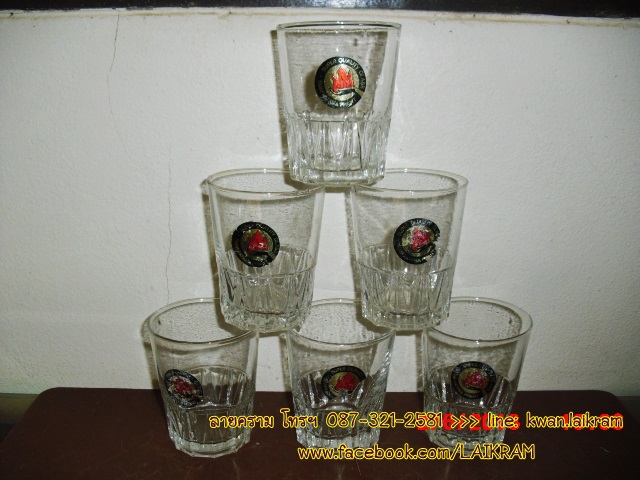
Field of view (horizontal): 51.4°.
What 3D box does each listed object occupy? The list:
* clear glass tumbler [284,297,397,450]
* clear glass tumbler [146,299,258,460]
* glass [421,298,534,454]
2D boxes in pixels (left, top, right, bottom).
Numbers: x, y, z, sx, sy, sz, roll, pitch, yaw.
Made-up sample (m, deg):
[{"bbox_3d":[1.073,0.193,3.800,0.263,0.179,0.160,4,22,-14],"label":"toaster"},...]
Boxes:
[{"bbox_3d":[0.010,0.069,0.328,0.052,0.065,0.052,-1,17,-3],"label":"clear glass tumbler"},{"bbox_3d":[-0.055,0.068,0.329,0.052,0.065,0.052,0,17,0],"label":"clear glass tumbler"},{"bbox_3d":[0.076,0.068,0.332,0.052,0.065,0.052,3,18,10],"label":"glass"}]

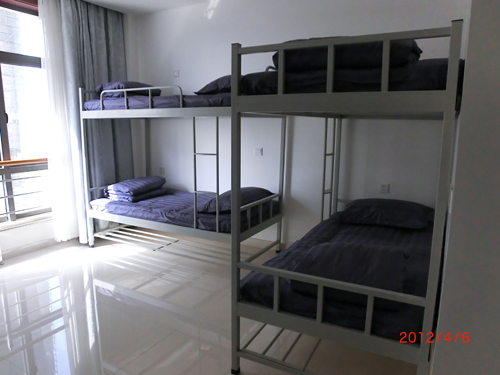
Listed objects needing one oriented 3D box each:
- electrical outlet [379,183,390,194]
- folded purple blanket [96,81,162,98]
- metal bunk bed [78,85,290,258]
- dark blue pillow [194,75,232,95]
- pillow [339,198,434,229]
[{"bbox_3d":[1.294,0.014,3.460,0.086,0.086,0.012,6,11,28],"label":"electrical outlet"},{"bbox_3d":[-1.343,-1.078,4.142,0.400,0.165,0.630,5,10,23],"label":"folded purple blanket"},{"bbox_3d":[-0.731,-0.166,3.947,1.980,1.784,0.988,6,11,28],"label":"metal bunk bed"},{"bbox_3d":[-0.134,-0.948,3.443,0.440,0.180,0.700,6,11,28],"label":"dark blue pillow"},{"bbox_3d":[1.217,0.206,3.190,0.710,0.190,0.440,6,11,28],"label":"pillow"}]

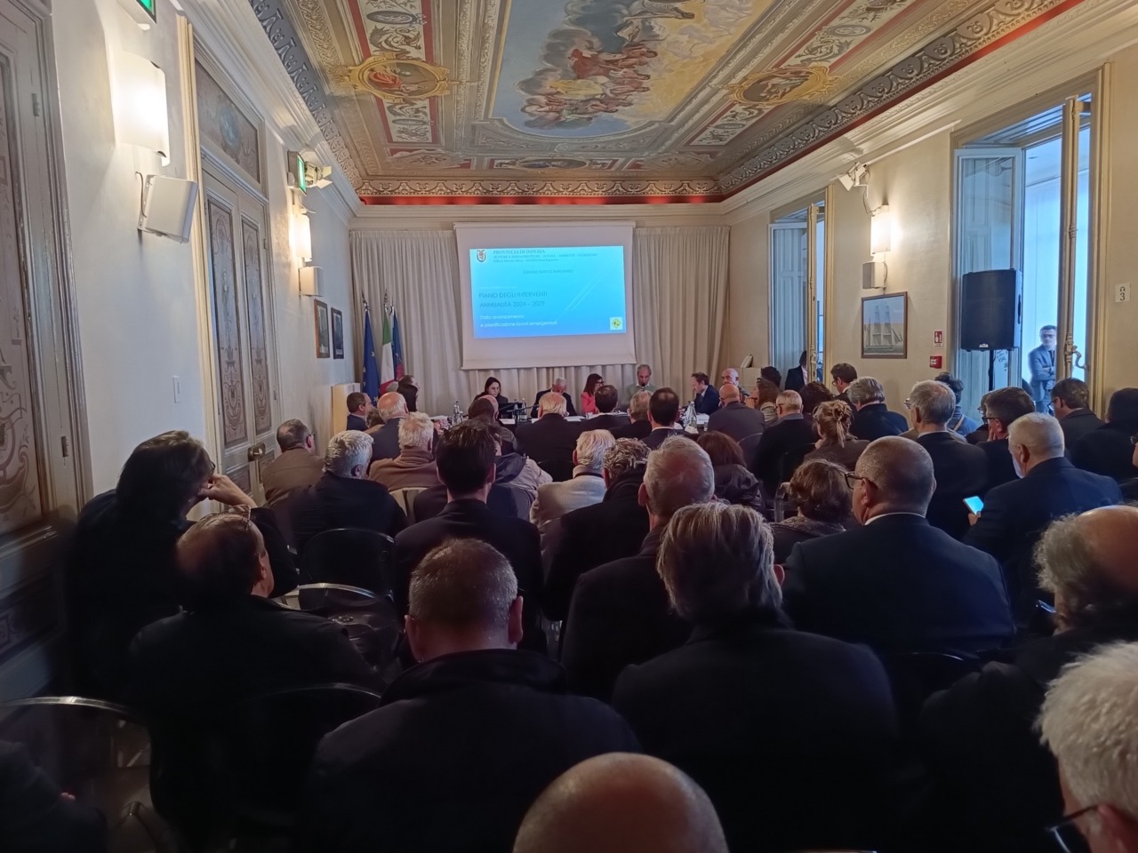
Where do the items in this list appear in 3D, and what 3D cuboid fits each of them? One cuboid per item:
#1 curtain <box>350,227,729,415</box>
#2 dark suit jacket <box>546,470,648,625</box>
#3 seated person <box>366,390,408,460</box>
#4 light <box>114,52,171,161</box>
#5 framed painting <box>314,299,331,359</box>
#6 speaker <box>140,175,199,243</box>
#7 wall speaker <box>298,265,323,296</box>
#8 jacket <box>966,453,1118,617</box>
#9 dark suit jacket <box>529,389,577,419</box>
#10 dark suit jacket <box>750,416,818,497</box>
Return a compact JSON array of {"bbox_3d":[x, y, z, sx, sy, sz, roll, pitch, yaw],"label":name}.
[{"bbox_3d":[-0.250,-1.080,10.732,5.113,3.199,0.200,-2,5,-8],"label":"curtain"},{"bbox_3d":[0.179,0.467,2.862,0.510,0.640,0.370,-2,5,-8],"label":"dark suit jacket"},{"bbox_3d":[-1.132,0.426,5.633,0.520,1.360,0.780,-1,5,6],"label":"seated person"},{"bbox_3d":[-1.644,-1.249,3.089,0.115,0.350,0.270,-2,5,-8],"label":"light"},{"bbox_3d":[-2.274,-0.898,7.320,0.035,0.520,0.680,-2,5,-9],"label":"framed painting"},{"bbox_3d":[-1.546,-0.851,3.078,0.165,0.220,0.140,11,6,0],"label":"speaker"},{"bbox_3d":[-2.124,-1.199,6.494,0.160,0.240,0.180,-2,5,1],"label":"wall speaker"},{"bbox_3d":[1.688,0.425,2.806,0.470,0.600,0.370,-2,5,-3],"label":"jacket"},{"bbox_3d":[-0.180,-0.143,9.050,0.550,0.560,0.420,-2,5,-9],"label":"dark suit jacket"},{"bbox_3d":[1.424,0.235,5.165,0.490,0.630,0.360,-3,6,-16],"label":"dark suit jacket"}]

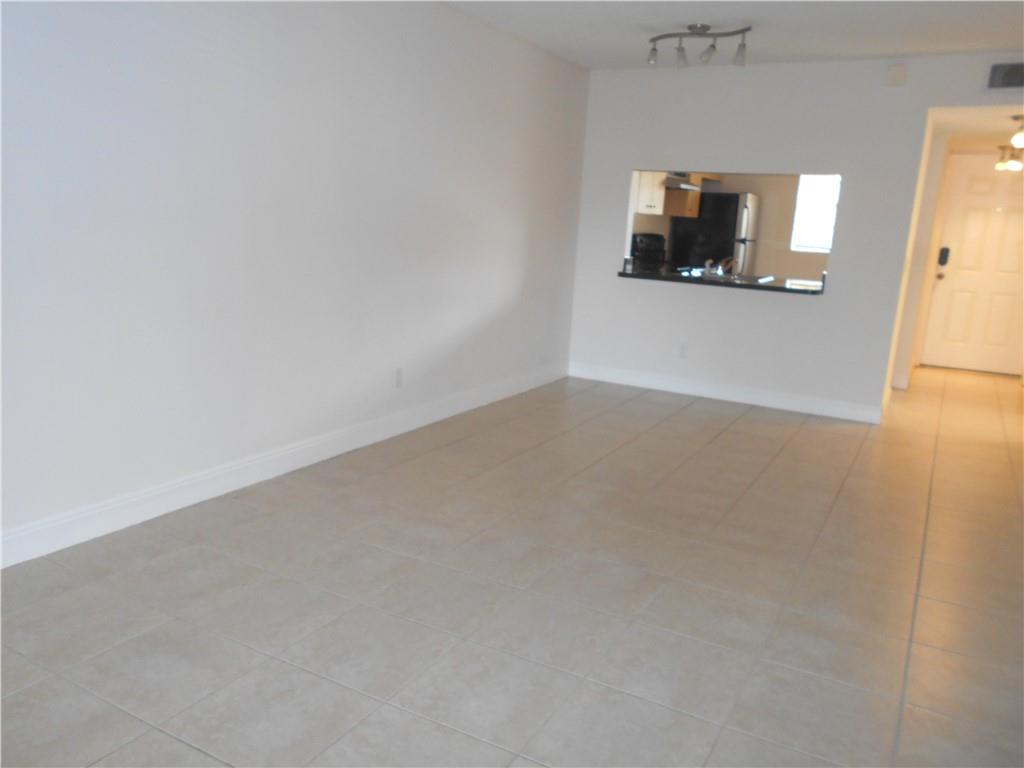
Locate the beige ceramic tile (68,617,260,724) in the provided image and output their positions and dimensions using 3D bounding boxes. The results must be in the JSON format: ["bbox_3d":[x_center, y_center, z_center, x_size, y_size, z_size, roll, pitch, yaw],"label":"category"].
[{"bbox_3d":[-0.973,0.800,2.180,0.390,0.010,0.390,10,14,29],"label":"beige ceramic tile"}]

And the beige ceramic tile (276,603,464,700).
[{"bbox_3d":[-0.418,0.790,2.296,0.396,0.010,0.392,9,13,28],"label":"beige ceramic tile"}]

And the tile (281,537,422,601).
[{"bbox_3d":[-0.586,0.677,2.841,0.390,0.010,0.390,10,14,29],"label":"tile"}]

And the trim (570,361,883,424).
[{"bbox_3d":[1.559,0.037,5.985,2.410,0.132,0.016,9,14,26],"label":"trim"}]

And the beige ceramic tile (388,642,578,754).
[{"bbox_3d":[-0.067,0.843,2.110,0.396,0.010,0.392,9,13,28],"label":"beige ceramic tile"}]

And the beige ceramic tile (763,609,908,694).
[{"bbox_3d":[1.010,0.832,2.395,0.396,0.010,0.392,9,13,28],"label":"beige ceramic tile"}]

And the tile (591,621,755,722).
[{"bbox_3d":[0.470,0.838,2.251,0.396,0.010,0.392,9,13,28],"label":"tile"}]

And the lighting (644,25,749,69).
[{"bbox_3d":[1.084,-1.984,4.503,0.650,0.225,0.150,13,15,37],"label":"lighting"}]

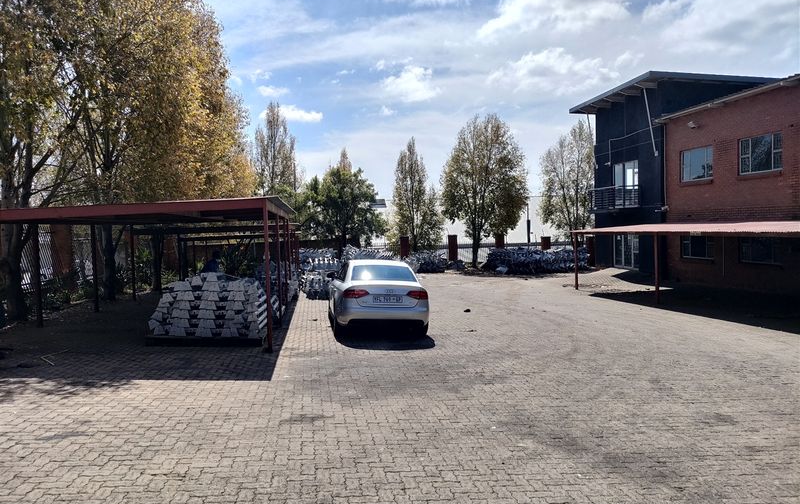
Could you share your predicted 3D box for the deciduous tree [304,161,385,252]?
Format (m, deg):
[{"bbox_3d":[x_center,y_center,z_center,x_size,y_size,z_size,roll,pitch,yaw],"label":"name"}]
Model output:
[{"bbox_3d":[-2.606,-1.808,29.300,3.900,5.000,3.900,-2,3,-7],"label":"deciduous tree"}]

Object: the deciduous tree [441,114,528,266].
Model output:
[{"bbox_3d":[4.117,-2.972,30.400,4.250,7.400,4.250,-2,3,-7],"label":"deciduous tree"}]

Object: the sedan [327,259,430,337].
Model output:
[{"bbox_3d":[-0.505,0.880,13.380,1.840,1.430,4.700,1,1,-7],"label":"sedan"}]

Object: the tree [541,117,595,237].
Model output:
[{"bbox_3d":[9.510,-3.317,34.500,3.700,7.900,3.700,-2,3,-7],"label":"tree"}]

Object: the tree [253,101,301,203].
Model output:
[{"bbox_3d":[-6.983,-4.010,35.000,2.700,8.900,2.700,-2,3,-7],"label":"tree"}]

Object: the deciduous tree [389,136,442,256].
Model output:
[{"bbox_3d":[0.873,-2.750,33.000,2.750,6.500,2.750,-2,3,-7],"label":"deciduous tree"}]

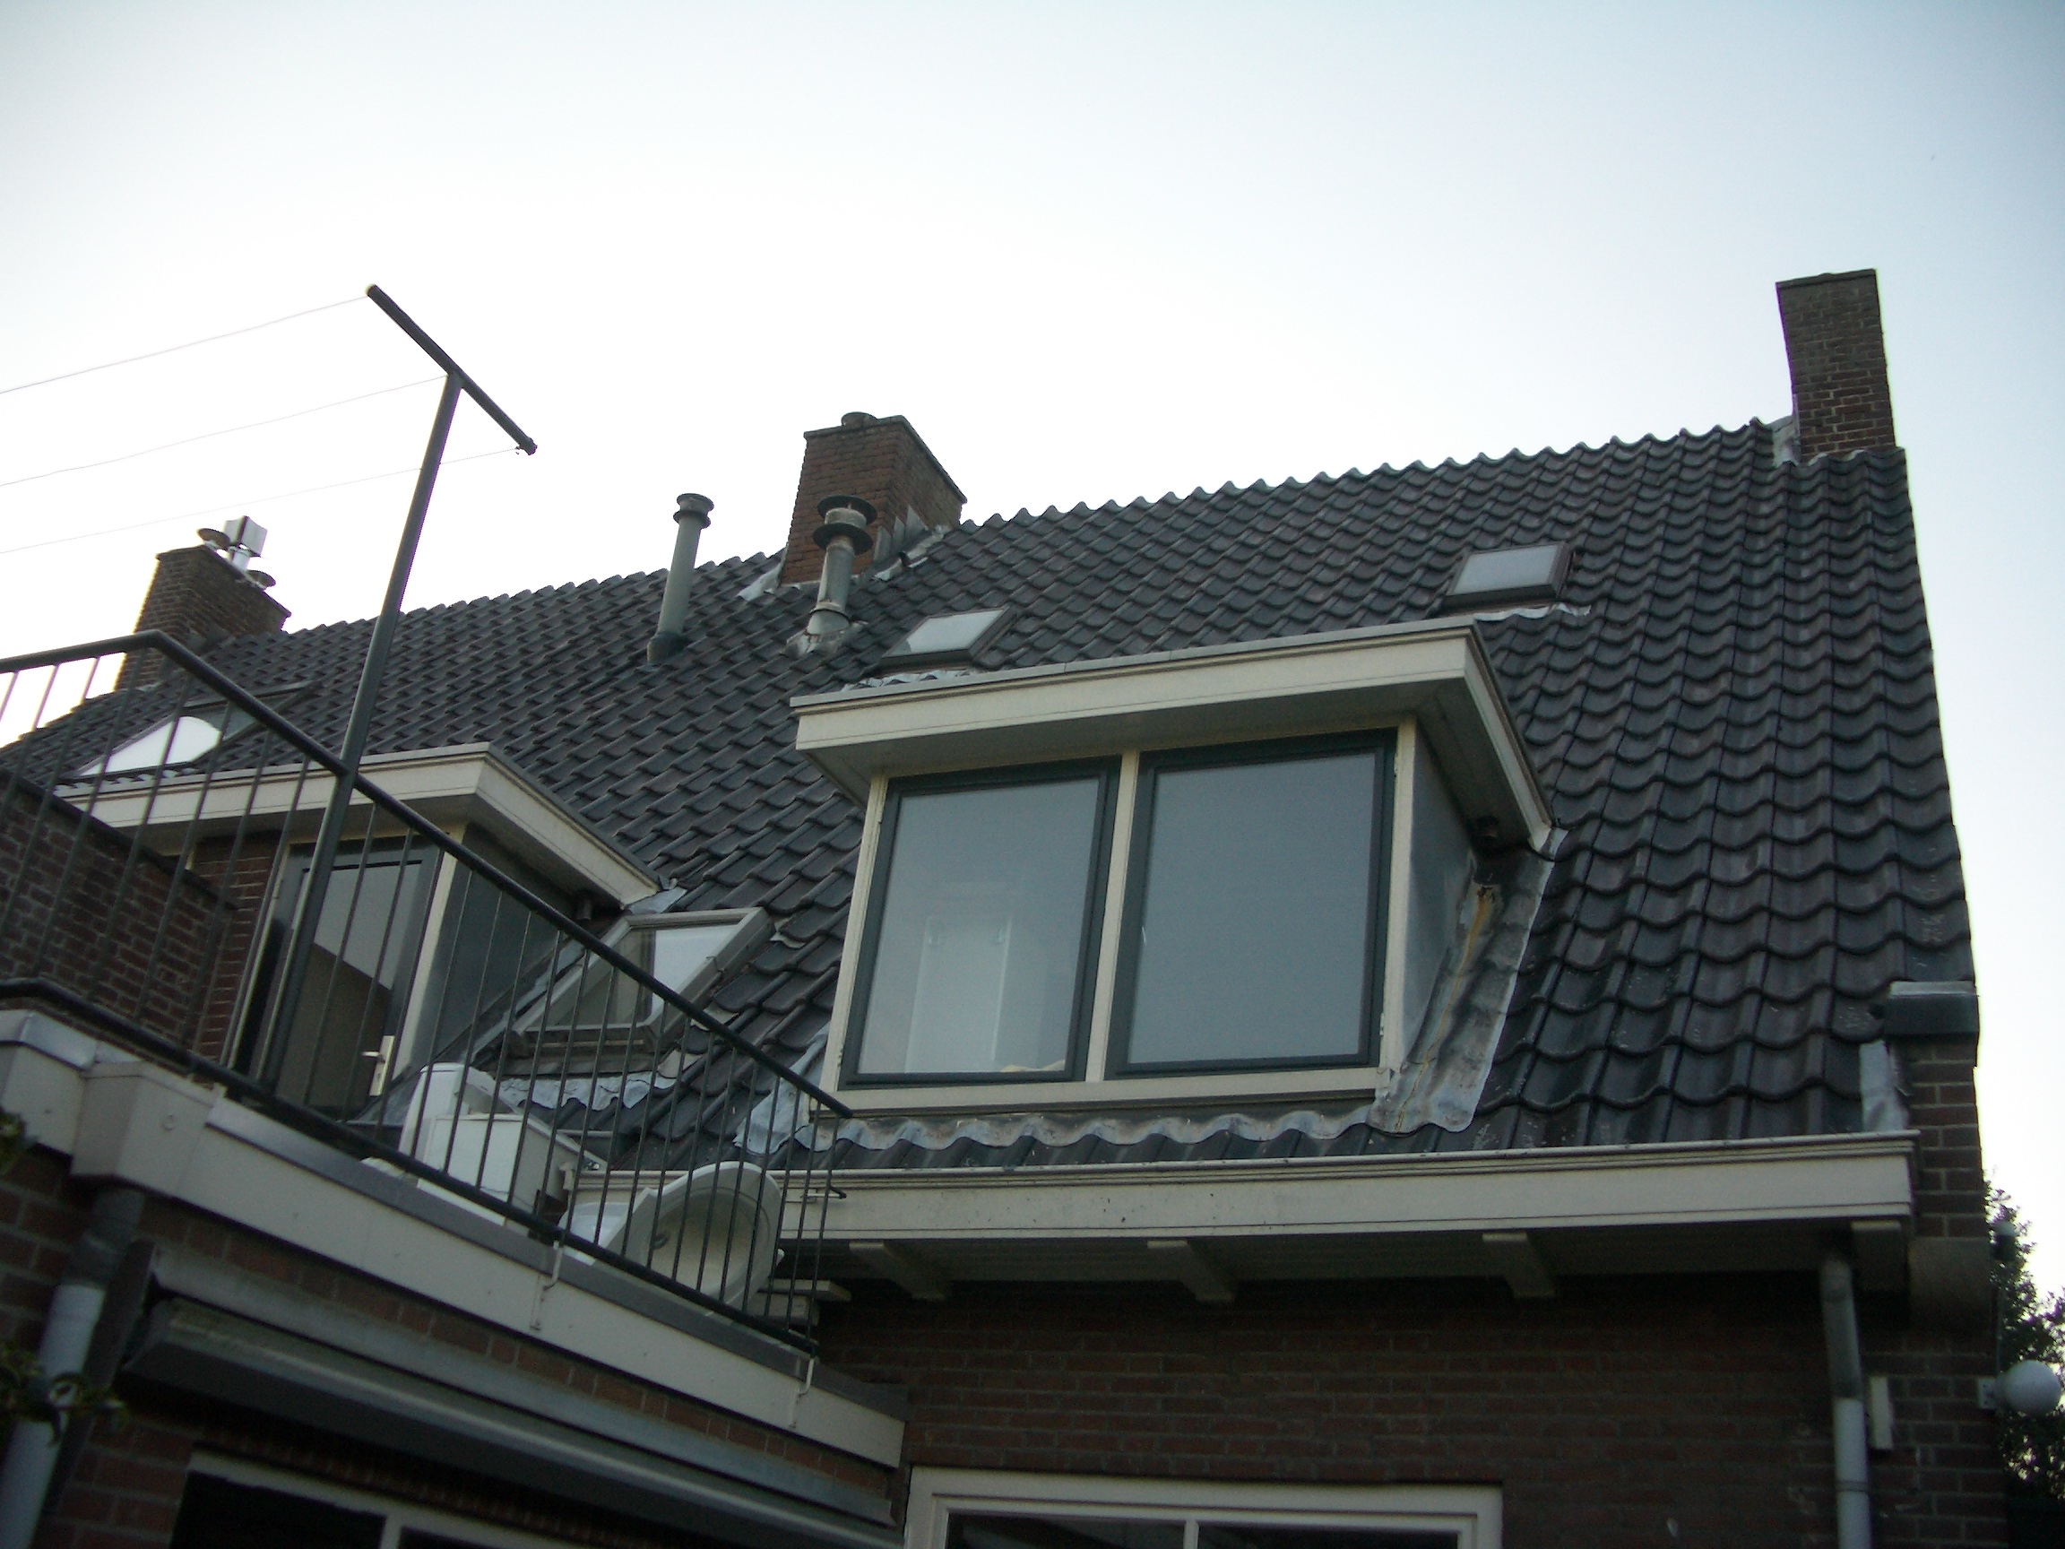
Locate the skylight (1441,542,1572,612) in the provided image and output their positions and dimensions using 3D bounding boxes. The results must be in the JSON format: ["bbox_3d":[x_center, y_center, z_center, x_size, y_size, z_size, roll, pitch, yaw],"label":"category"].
[{"bbox_3d":[2.377,-1.006,10.450,0.562,0.779,0.101,-5,-69,22],"label":"skylight"}]

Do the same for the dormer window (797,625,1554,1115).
[{"bbox_3d":[0.489,0.597,7.059,2.332,1.410,1.516,-5,-28,22],"label":"dormer window"}]

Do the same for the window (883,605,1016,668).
[{"bbox_3d":[-0.482,-0.762,11.659,0.562,0.779,0.101,-5,-69,22],"label":"window"}]

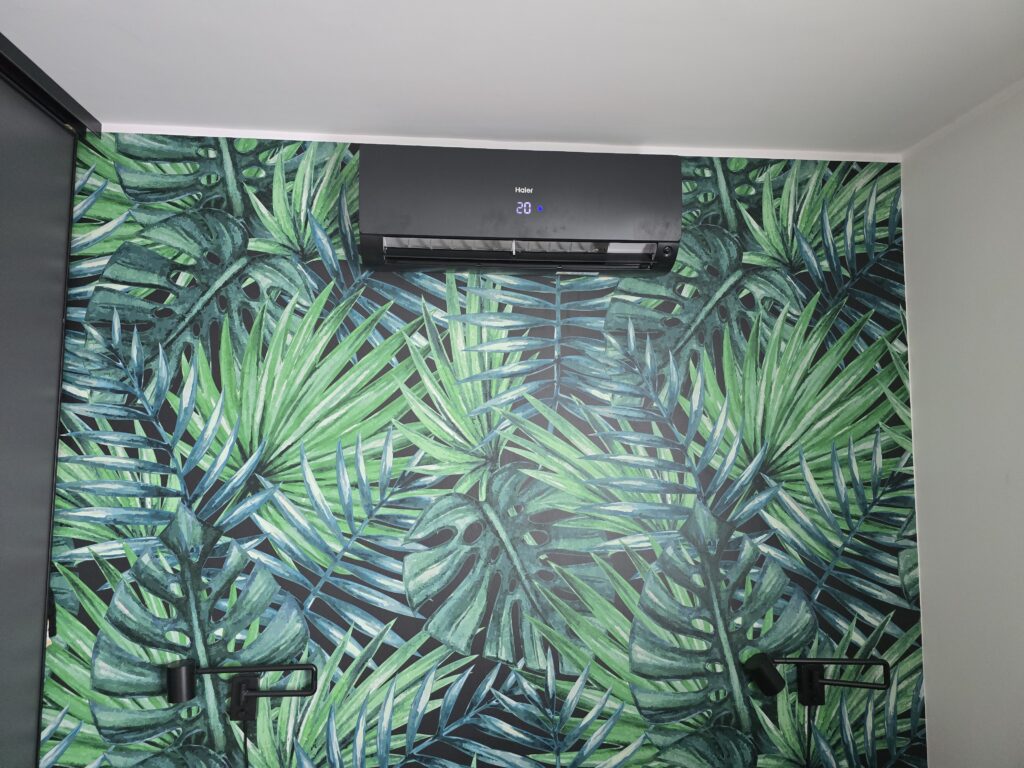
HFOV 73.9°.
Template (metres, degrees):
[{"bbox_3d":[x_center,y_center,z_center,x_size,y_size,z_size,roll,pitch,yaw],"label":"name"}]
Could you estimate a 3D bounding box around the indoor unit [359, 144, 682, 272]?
[{"bbox_3d":[0.023,-0.472,1.925,0.868,0.300,0.203,1,-5,-5],"label":"indoor unit"}]

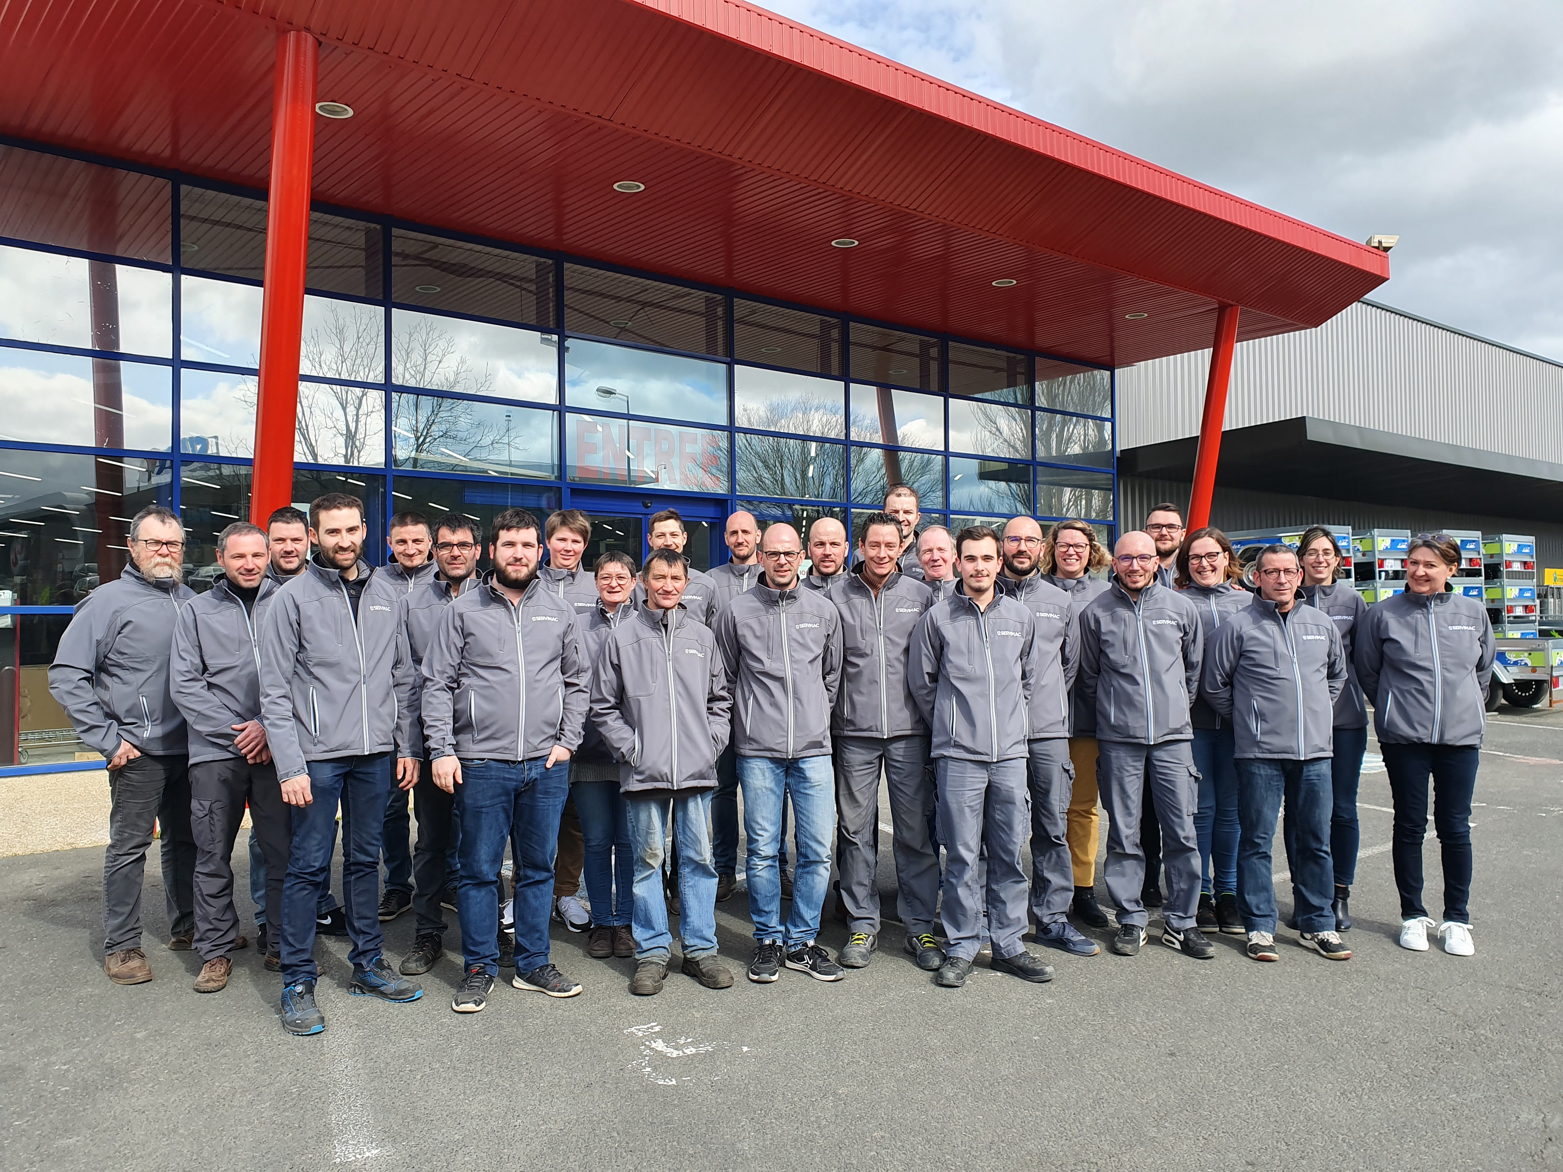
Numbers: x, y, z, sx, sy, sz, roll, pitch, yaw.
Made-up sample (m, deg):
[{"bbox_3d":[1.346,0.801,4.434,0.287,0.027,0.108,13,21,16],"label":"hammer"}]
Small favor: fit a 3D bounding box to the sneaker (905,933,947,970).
[{"bbox_3d":[0.570,1.433,4.701,0.105,0.115,0.285,0,-2,-6],"label":"sneaker"}]

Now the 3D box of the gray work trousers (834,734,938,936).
[{"bbox_3d":[0.414,0.955,4.719,0.420,0.870,0.300,-1,-1,3],"label":"gray work trousers"}]

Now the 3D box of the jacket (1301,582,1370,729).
[{"bbox_3d":[2.379,0.311,5.242,0.460,0.660,0.280,-1,-2,18],"label":"jacket"}]

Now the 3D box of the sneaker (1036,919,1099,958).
[{"bbox_3d":[1.163,1.432,4.833,0.100,0.112,0.280,0,-2,-35],"label":"sneaker"}]

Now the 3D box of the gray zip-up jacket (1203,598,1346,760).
[{"bbox_3d":[2.050,0.365,4.900,0.570,0.720,0.340,-1,-2,-3],"label":"gray zip-up jacket"}]

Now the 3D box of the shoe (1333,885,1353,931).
[{"bbox_3d":[2.423,1.377,5.070,0.090,0.160,0.260,-1,-1,18],"label":"shoe"}]

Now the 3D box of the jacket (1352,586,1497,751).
[{"bbox_3d":[2.714,0.339,4.961,0.520,0.680,0.310,-1,-2,19],"label":"jacket"}]

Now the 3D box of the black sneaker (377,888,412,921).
[{"bbox_3d":[-1.799,1.496,5.567,0.108,0.110,0.295,-1,-2,13],"label":"black sneaker"}]

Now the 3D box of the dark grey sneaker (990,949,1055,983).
[{"bbox_3d":[0.938,1.460,4.595,0.110,0.110,0.295,1,-2,-42],"label":"dark grey sneaker"}]

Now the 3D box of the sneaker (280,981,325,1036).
[{"bbox_3d":[-1.652,1.447,4.046,0.113,0.125,0.300,0,-2,-33],"label":"sneaker"}]

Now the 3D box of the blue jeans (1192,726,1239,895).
[{"bbox_3d":[1.874,0.941,5.040,0.350,0.780,0.270,-1,-1,15],"label":"blue jeans"}]

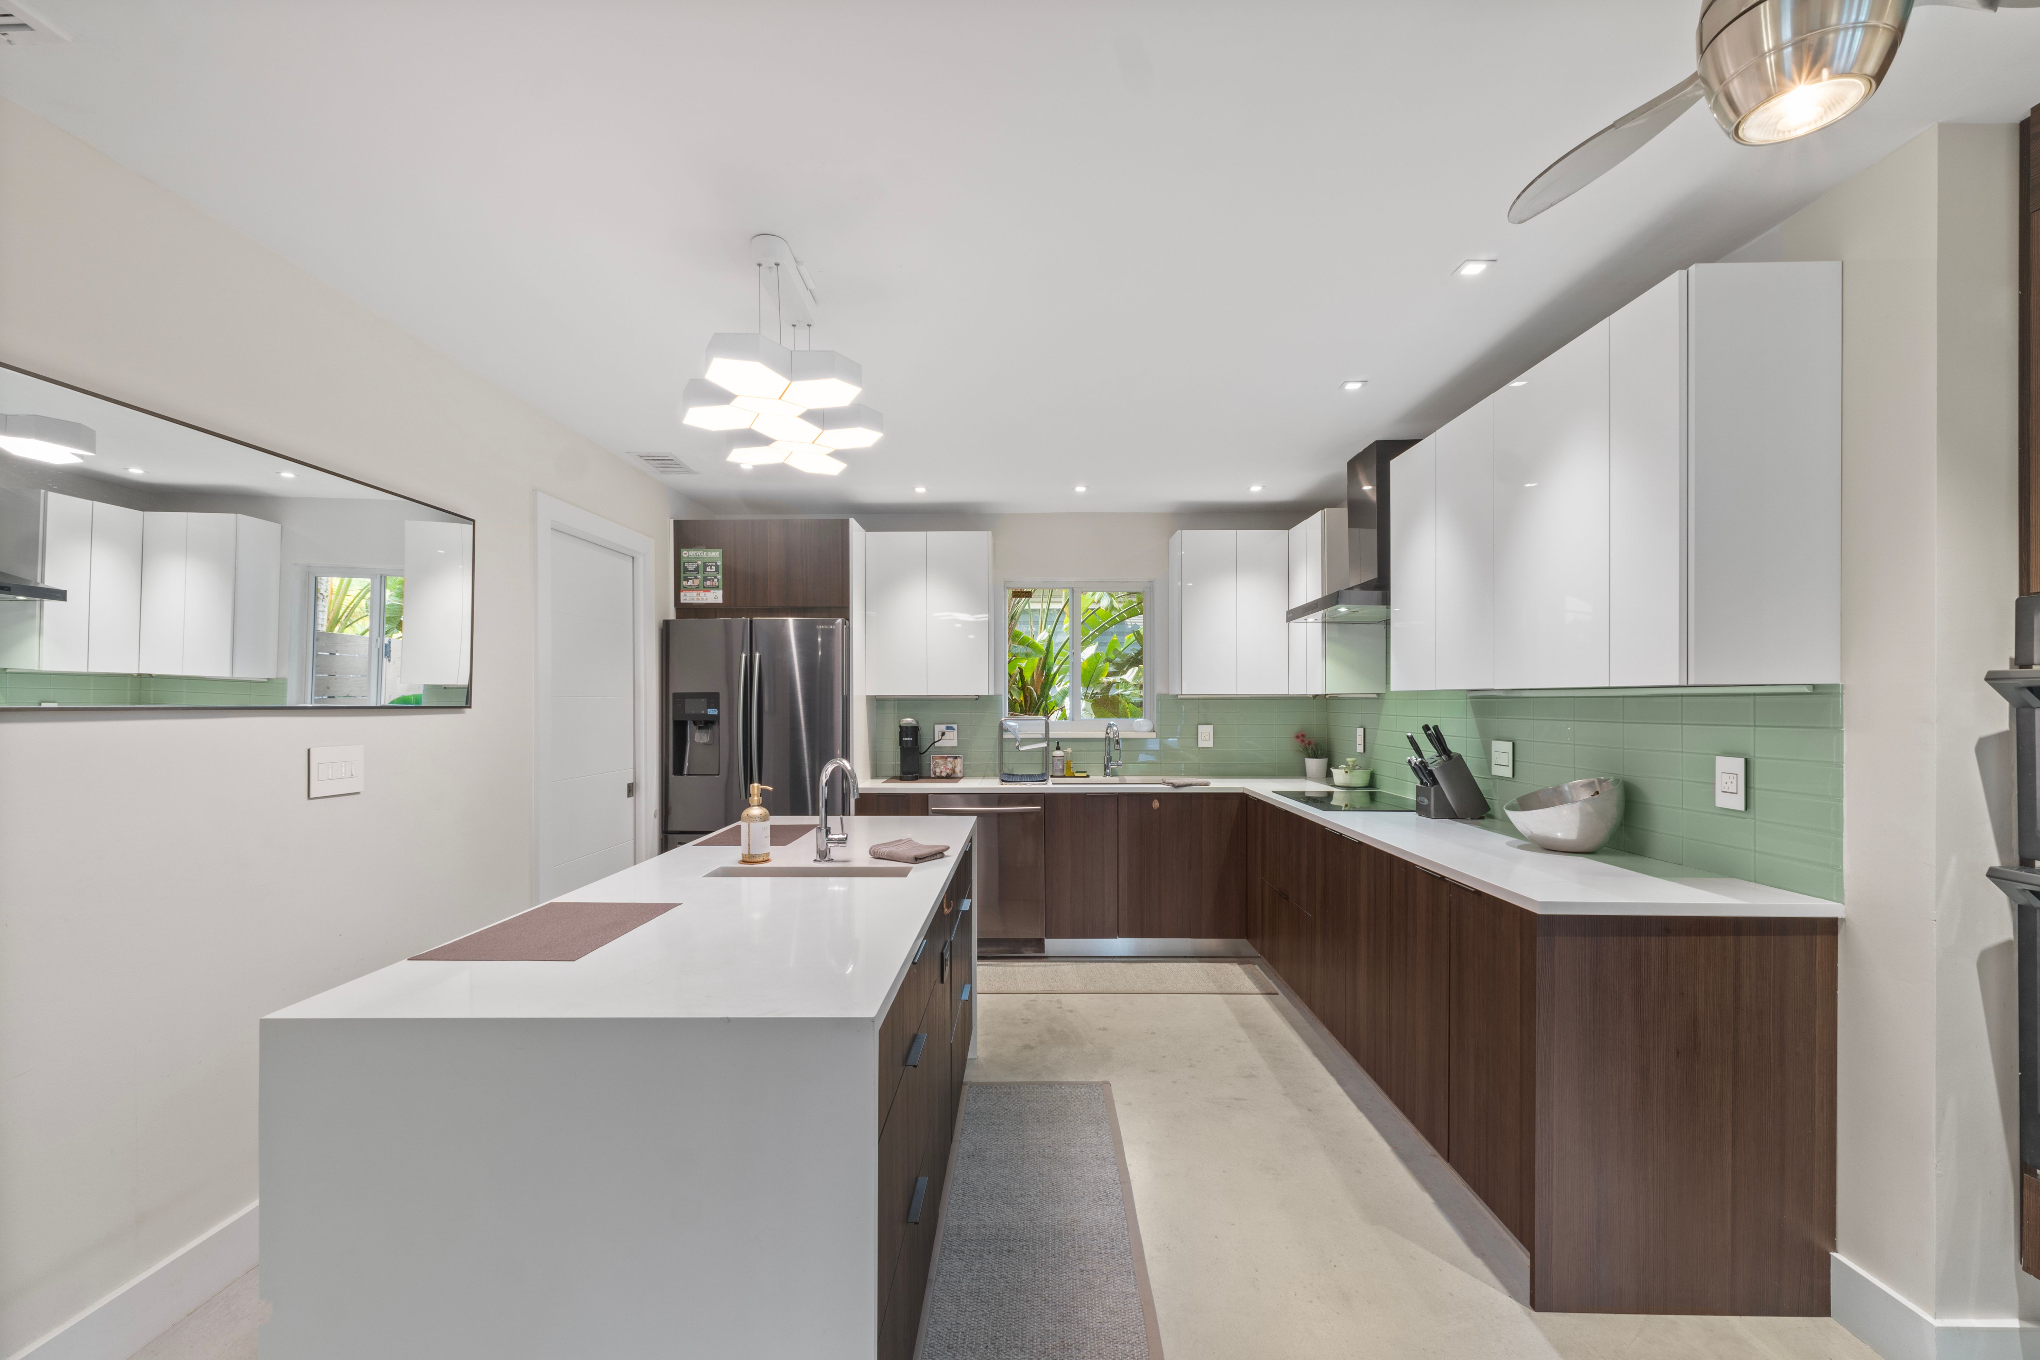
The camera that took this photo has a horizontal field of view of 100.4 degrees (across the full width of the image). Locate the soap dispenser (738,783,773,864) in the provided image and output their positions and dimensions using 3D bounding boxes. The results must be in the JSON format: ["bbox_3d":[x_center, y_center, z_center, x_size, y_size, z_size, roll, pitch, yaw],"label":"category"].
[{"bbox_3d":[-0.734,0.396,2.370,0.094,0.215,0.082,0,-1,1],"label":"soap dispenser"}]

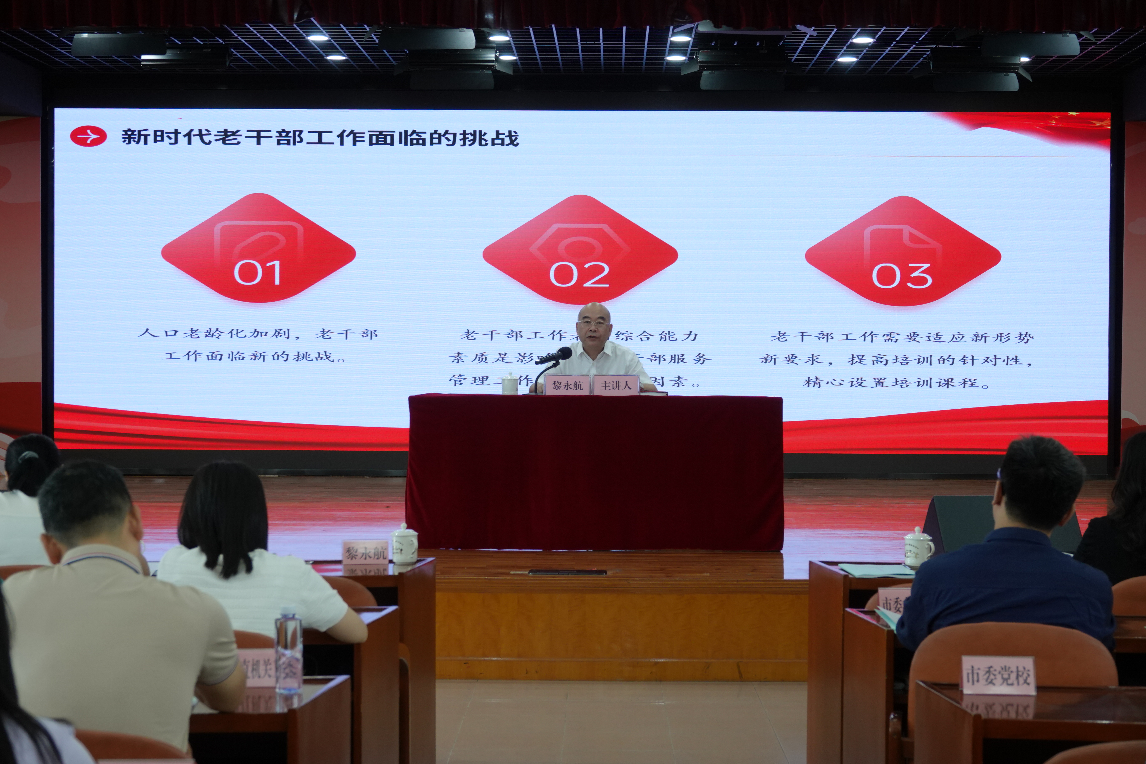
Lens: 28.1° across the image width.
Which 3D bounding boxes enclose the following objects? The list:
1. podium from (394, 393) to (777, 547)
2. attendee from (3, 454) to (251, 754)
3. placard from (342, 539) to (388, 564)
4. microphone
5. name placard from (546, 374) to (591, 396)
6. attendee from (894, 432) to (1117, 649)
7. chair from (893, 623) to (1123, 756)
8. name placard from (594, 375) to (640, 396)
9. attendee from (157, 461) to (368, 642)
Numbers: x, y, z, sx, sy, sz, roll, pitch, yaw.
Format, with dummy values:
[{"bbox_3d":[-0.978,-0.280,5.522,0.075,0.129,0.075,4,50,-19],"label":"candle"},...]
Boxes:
[{"bbox_3d":[0.114,0.451,11.680,1.870,0.765,0.620,0,1,1],"label":"podium"},{"bbox_3d":[-0.810,0.767,4.200,0.500,1.250,0.750,0,1,9],"label":"attendee"},{"bbox_3d":[-0.677,0.552,7.460,0.150,0.080,0.065,0,1,0],"label":"placard"},{"bbox_3d":[-0.099,-0.136,11.750,0.210,0.068,0.068,-19,12,-36],"label":"microphone"},{"bbox_3d":[-0.025,0.026,11.520,0.230,0.115,0.080,0,1,1],"label":"name placard"},{"bbox_3d":[1.025,0.752,5.520,0.520,1.260,0.750,0,1,-6],"label":"attendee"},{"bbox_3d":[0.990,0.955,5.330,0.520,0.860,0.570,0,1,-3],"label":"chair"},{"bbox_3d":[0.218,0.027,11.520,0.230,0.115,0.080,0,1,1],"label":"name placard"},{"bbox_3d":[-0.751,0.768,5.420,0.500,1.210,0.720,0,1,6],"label":"attendee"}]

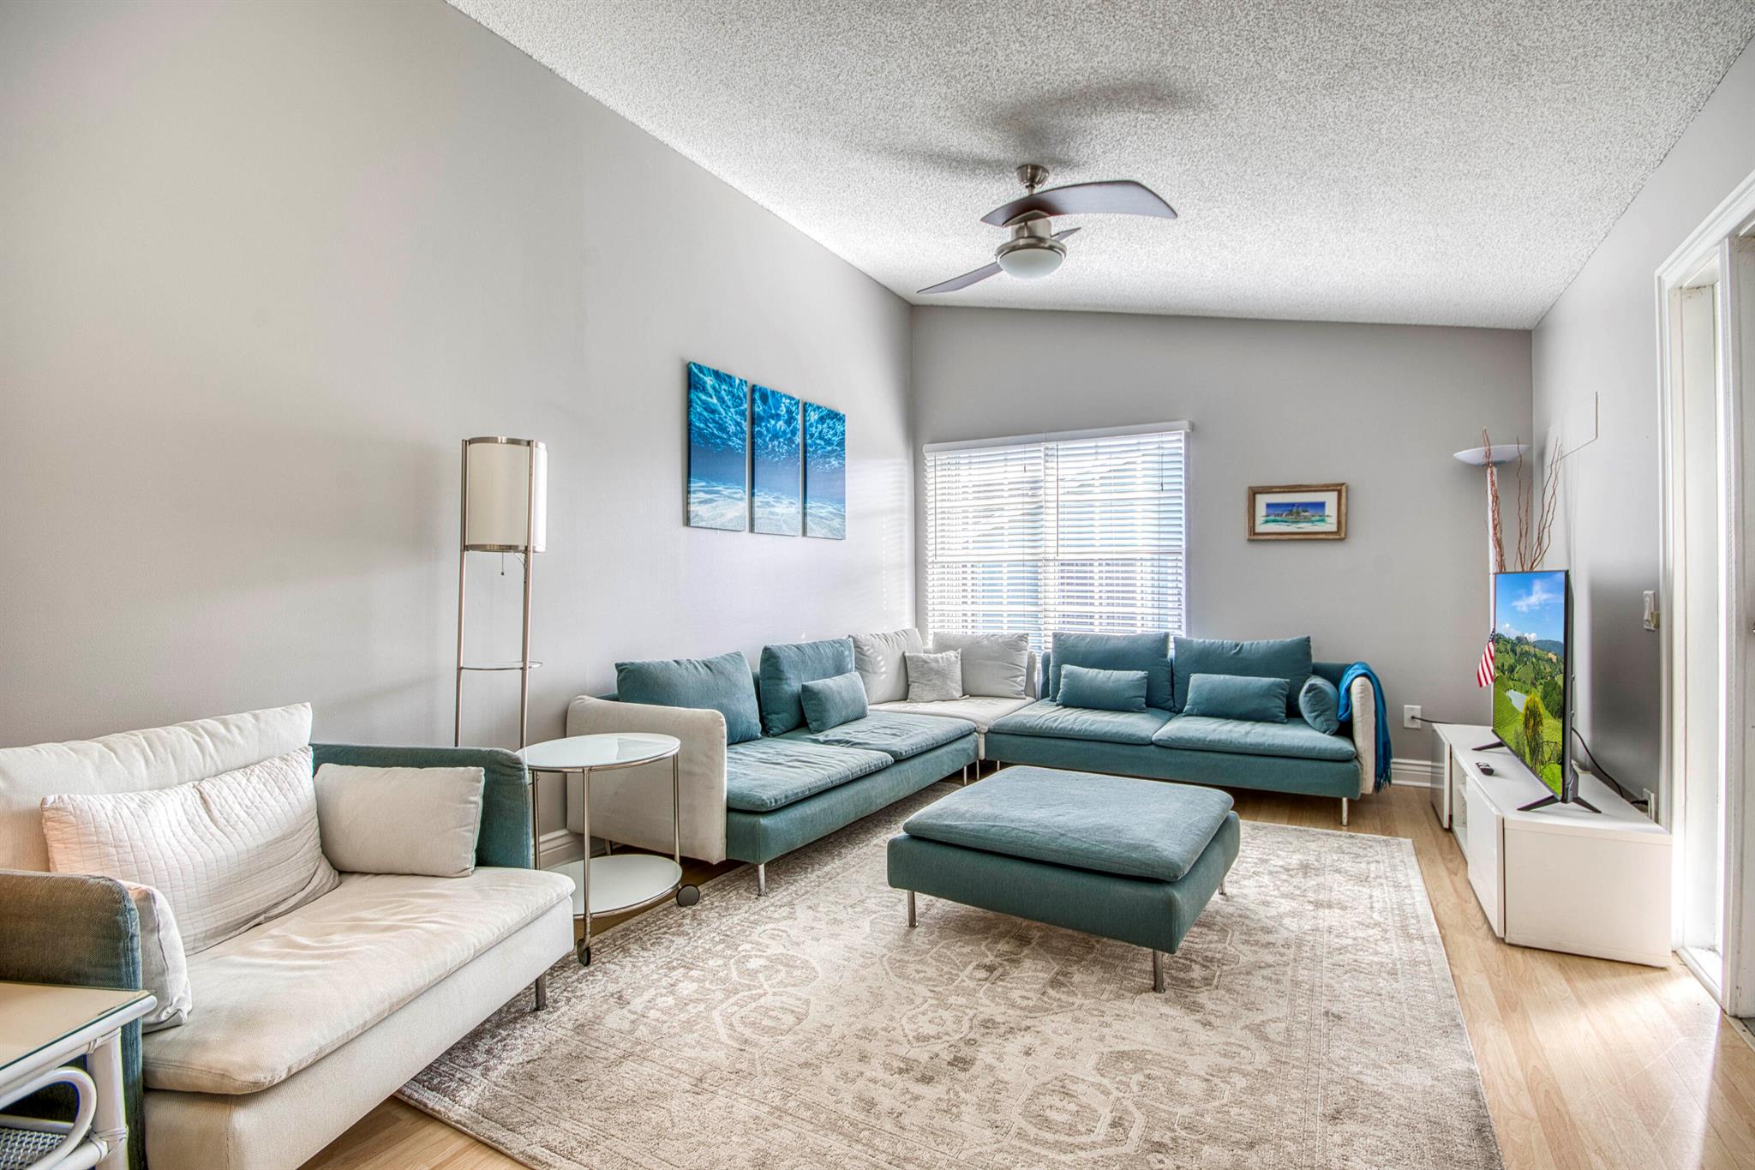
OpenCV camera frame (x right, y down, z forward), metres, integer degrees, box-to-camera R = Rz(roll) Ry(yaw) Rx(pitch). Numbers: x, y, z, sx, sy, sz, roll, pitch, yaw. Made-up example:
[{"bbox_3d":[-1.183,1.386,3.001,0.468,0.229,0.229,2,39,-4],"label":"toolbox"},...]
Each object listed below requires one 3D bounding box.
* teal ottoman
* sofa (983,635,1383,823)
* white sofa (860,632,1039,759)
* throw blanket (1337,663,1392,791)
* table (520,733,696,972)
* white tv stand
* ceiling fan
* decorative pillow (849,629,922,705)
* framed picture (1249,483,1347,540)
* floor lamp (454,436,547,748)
[{"bbox_3d":[0.682,0.931,2.541,0.940,0.390,0.940,0,0,30],"label":"teal ottoman"},{"bbox_3d":[1.656,0.708,4.120,1.890,0.830,1.000,0,0,29],"label":"sofa"},{"bbox_3d":[0.425,0.717,4.819,1.000,0.830,1.000,0,0,32],"label":"white sofa"},{"bbox_3d":[2.449,0.683,3.671,0.250,0.600,0.420,0,0,32],"label":"throw blanket"},{"bbox_3d":[-0.927,0.846,2.468,0.550,0.580,0.550,0,0,0],"label":"table"},{"bbox_3d":[2.615,0.925,2.948,0.410,0.380,1.800,0,0,32],"label":"white tv stand"},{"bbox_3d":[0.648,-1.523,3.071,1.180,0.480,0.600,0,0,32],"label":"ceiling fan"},{"bbox_3d":[0.102,0.524,4.833,0.200,0.450,0.710,-14,-8,31],"label":"decorative pillow"},{"bbox_3d":[2.476,-0.429,4.330,0.500,0.330,0.030,0,0,32],"label":"framed picture"},{"bbox_3d":[-1.328,0.308,2.606,0.280,1.660,0.280,0,0,32],"label":"floor lamp"}]

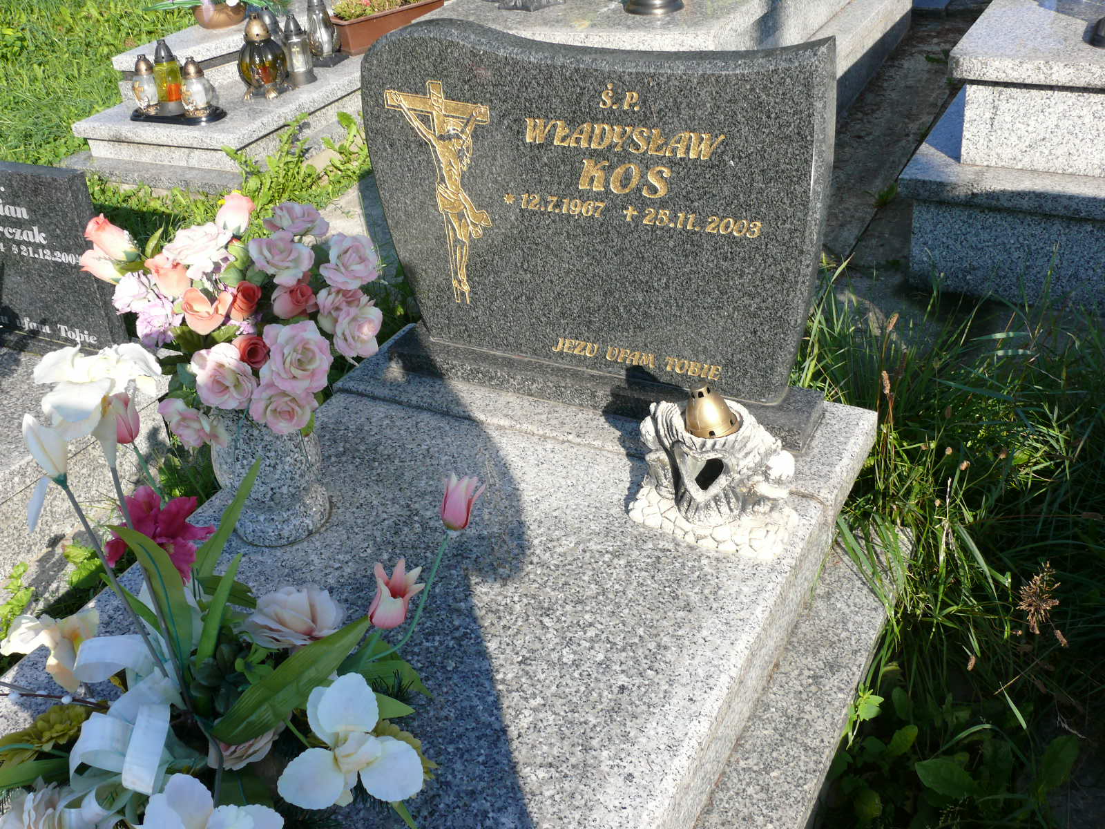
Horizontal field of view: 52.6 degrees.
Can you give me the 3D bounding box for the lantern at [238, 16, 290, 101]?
[{"bbox_3d":[-1.062,-1.319,4.102,0.181,0.284,0.181,12,36,26],"label":"lantern"}]

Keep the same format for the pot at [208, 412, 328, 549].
[{"bbox_3d":[-0.419,0.057,1.642,0.160,0.232,0.160,-4,32,3],"label":"pot"}]

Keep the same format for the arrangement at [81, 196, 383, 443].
[{"bbox_3d":[-0.438,-0.126,1.527,0.422,0.335,0.355,12,36,27],"label":"arrangement"}]

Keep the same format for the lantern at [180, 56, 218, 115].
[{"bbox_3d":[-1.258,-1.168,3.971,0.128,0.199,0.128,12,36,26],"label":"lantern"}]

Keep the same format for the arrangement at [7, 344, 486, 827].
[{"bbox_3d":[-0.377,0.180,1.225,0.567,0.484,0.556,12,36,27],"label":"arrangement"}]

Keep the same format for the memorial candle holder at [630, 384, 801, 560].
[{"bbox_3d":[0.232,0.046,1.554,0.242,0.201,0.163,12,36,27],"label":"memorial candle holder"}]

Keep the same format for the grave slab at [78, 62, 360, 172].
[{"bbox_3d":[-0.982,-1.342,4.515,0.759,0.130,1.700,12,36,26],"label":"grave slab"}]

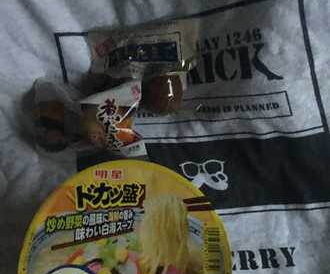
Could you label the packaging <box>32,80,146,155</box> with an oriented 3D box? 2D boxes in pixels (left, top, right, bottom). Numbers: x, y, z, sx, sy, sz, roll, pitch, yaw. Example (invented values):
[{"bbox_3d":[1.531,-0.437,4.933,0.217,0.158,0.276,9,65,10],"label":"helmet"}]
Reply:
[{"bbox_3d":[-0.067,-0.017,0.350,0.095,0.031,0.064,-6,74,-6],"label":"packaging"}]

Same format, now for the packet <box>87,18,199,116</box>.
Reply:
[{"bbox_3d":[-0.020,-0.066,0.372,0.102,0.029,0.083,-4,73,-5],"label":"packet"}]

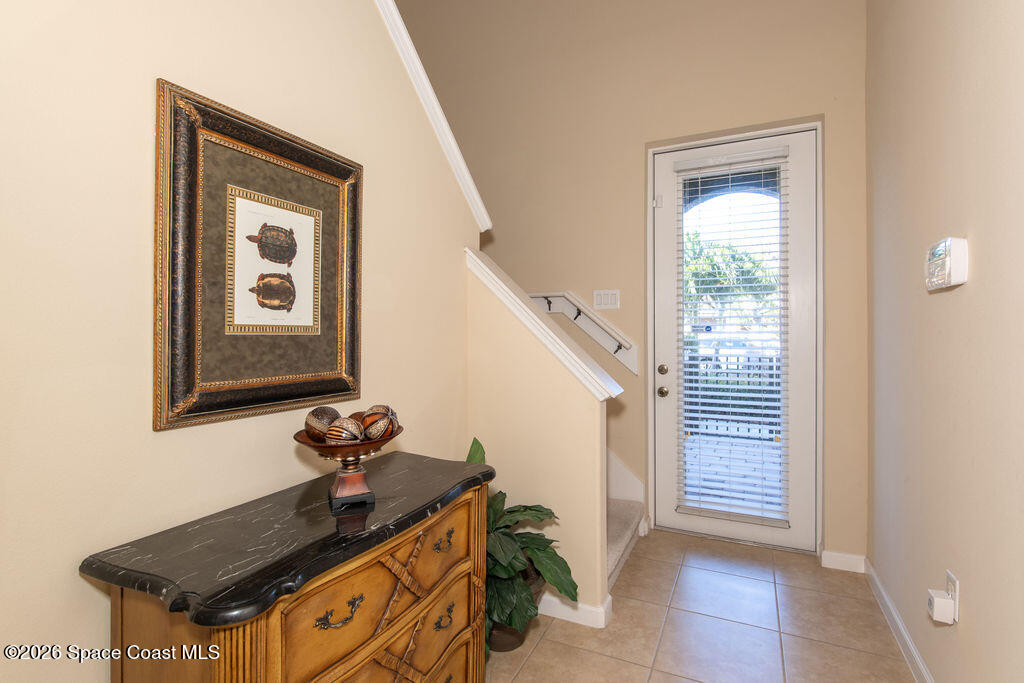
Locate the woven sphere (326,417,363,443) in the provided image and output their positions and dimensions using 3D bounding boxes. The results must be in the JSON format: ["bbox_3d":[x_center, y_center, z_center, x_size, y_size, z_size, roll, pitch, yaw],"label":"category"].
[{"bbox_3d":[-0.429,0.244,1.243,0.096,0.096,0.096,0,1,26],"label":"woven sphere"}]

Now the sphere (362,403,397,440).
[{"bbox_3d":[-0.363,0.226,1.331,0.096,0.096,0.096,-1,1,0],"label":"sphere"}]

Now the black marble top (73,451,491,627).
[{"bbox_3d":[-0.461,0.451,1.319,0.485,0.041,0.990,0,1,26],"label":"black marble top"}]

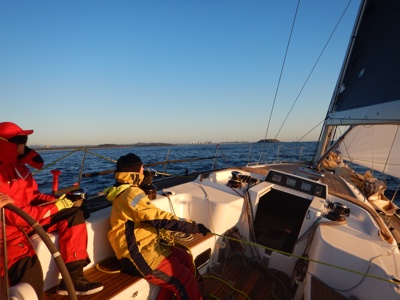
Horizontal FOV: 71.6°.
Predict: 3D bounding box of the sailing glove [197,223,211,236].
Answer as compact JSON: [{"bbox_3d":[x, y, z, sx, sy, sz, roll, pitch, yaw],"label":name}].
[{"bbox_3d":[0.029,0.615,2.150,0.110,0.090,0.090,21,-11,-30],"label":"sailing glove"}]

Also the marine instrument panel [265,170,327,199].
[{"bbox_3d":[1.070,0.398,3.092,0.665,0.145,0.070,14,-9,29],"label":"marine instrument panel"}]

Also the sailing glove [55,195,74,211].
[{"bbox_3d":[-0.782,0.303,1.600,0.120,0.085,0.090,-3,1,-30],"label":"sailing glove"}]

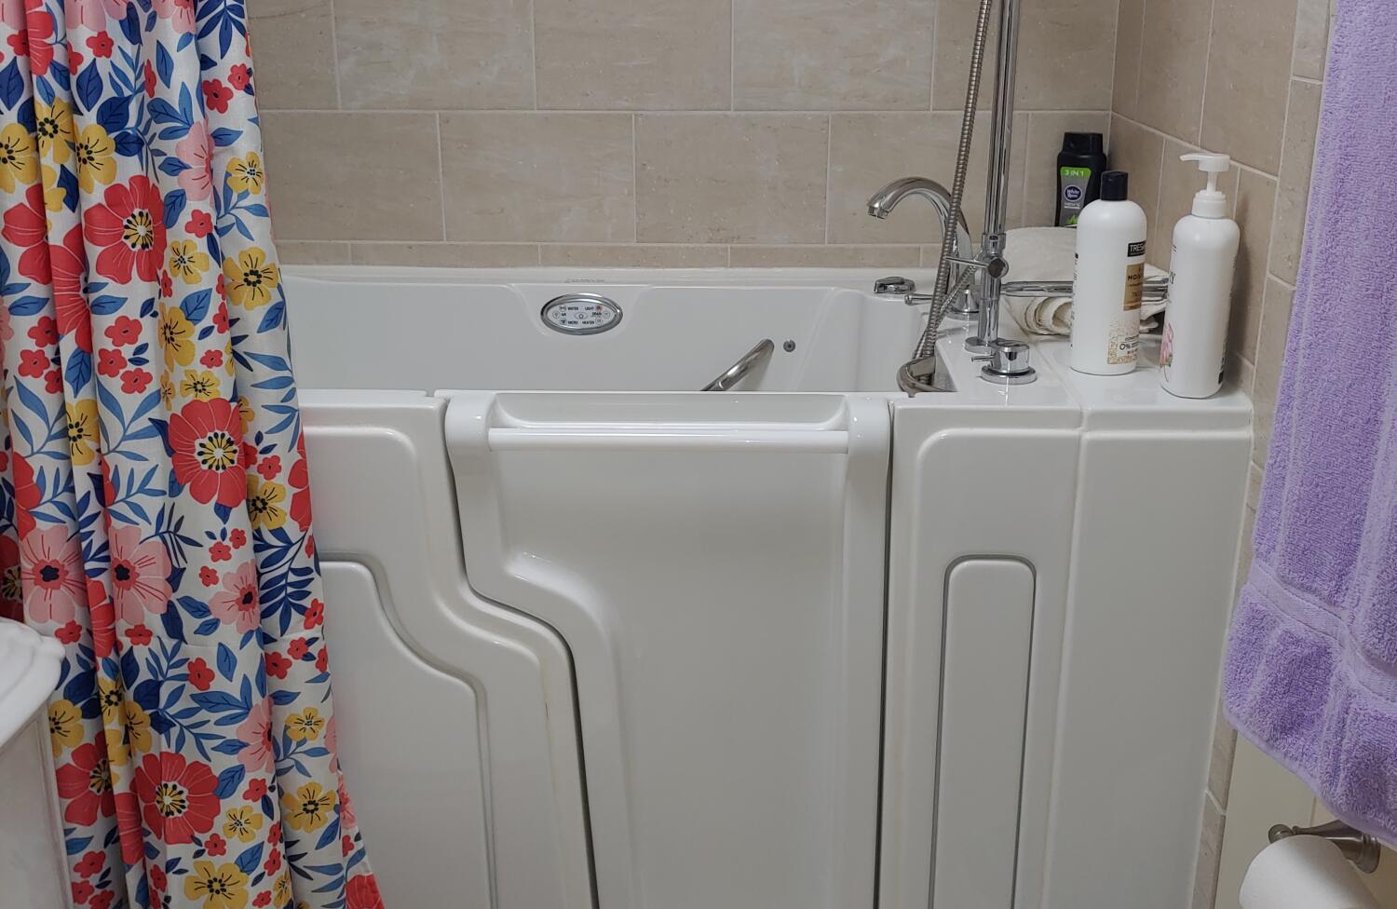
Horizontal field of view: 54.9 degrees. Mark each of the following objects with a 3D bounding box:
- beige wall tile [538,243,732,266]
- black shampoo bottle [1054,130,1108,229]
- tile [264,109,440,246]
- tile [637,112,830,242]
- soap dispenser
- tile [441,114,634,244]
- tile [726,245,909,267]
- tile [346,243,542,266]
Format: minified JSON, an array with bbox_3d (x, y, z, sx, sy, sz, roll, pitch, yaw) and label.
[{"bbox_3d":[-0.102,-0.322,2.164,0.300,0.035,0.010,1,19,2],"label":"beige wall tile"},{"bbox_3d":[0.578,-0.376,2.038,0.080,0.221,0.047,15,24,37],"label":"black shampoo bottle"},{"bbox_3d":[-0.555,-0.440,2.137,0.300,0.198,0.010,1,19,2],"label":"tile"},{"bbox_3d":[0.054,-0.446,2.172,0.311,0.206,0.010,1,19,2],"label":"tile"},{"bbox_3d":[0.573,-0.204,1.529,0.077,0.271,0.076,3,19,9],"label":"soap dispenser"},{"bbox_3d":[-0.251,-0.438,2.128,0.300,0.198,0.010,1,19,2],"label":"tile"},{"bbox_3d":[0.210,-0.326,2.205,0.311,0.040,0.010,1,19,2],"label":"tile"},{"bbox_3d":[-0.405,-0.325,2.173,0.300,0.035,0.010,1,19,2],"label":"tile"}]

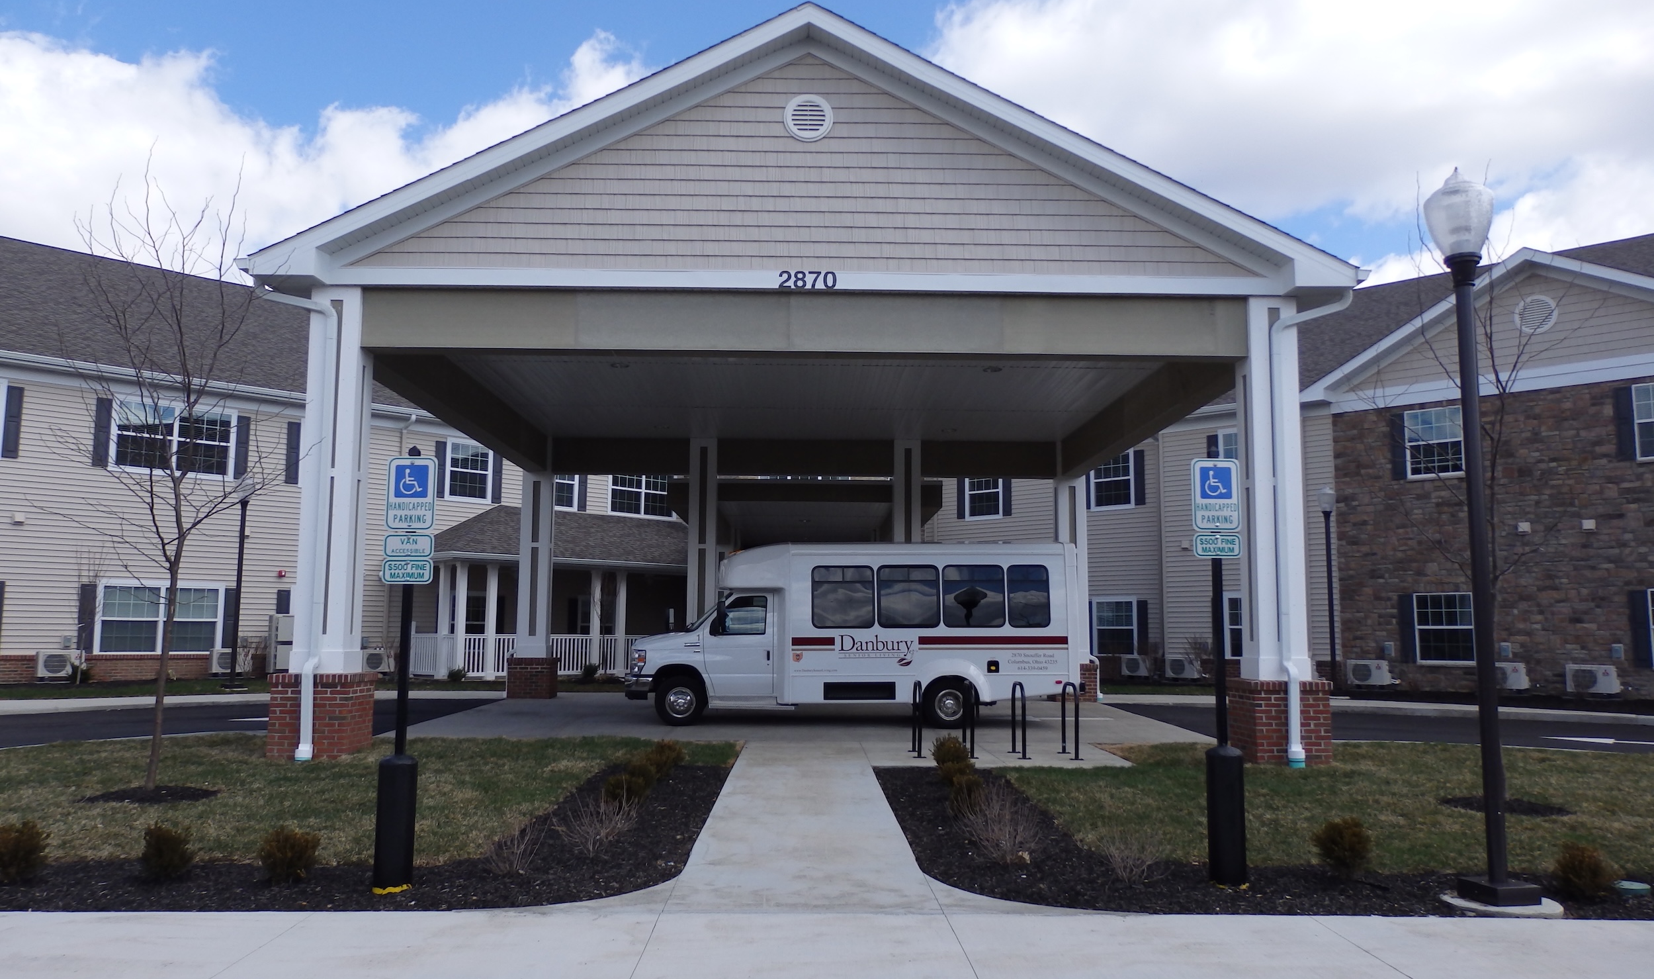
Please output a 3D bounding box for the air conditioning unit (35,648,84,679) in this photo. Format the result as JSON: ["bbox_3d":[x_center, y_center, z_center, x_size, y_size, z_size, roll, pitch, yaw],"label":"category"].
[{"bbox_3d":[-15.934,3.625,24.820,0.330,0.573,0.846,-6,-10,44],"label":"air conditioning unit"}]

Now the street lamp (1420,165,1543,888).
[{"bbox_3d":[3.986,0.192,7.326,0.450,4.503,0.450,0,-7,-1],"label":"street lamp"}]

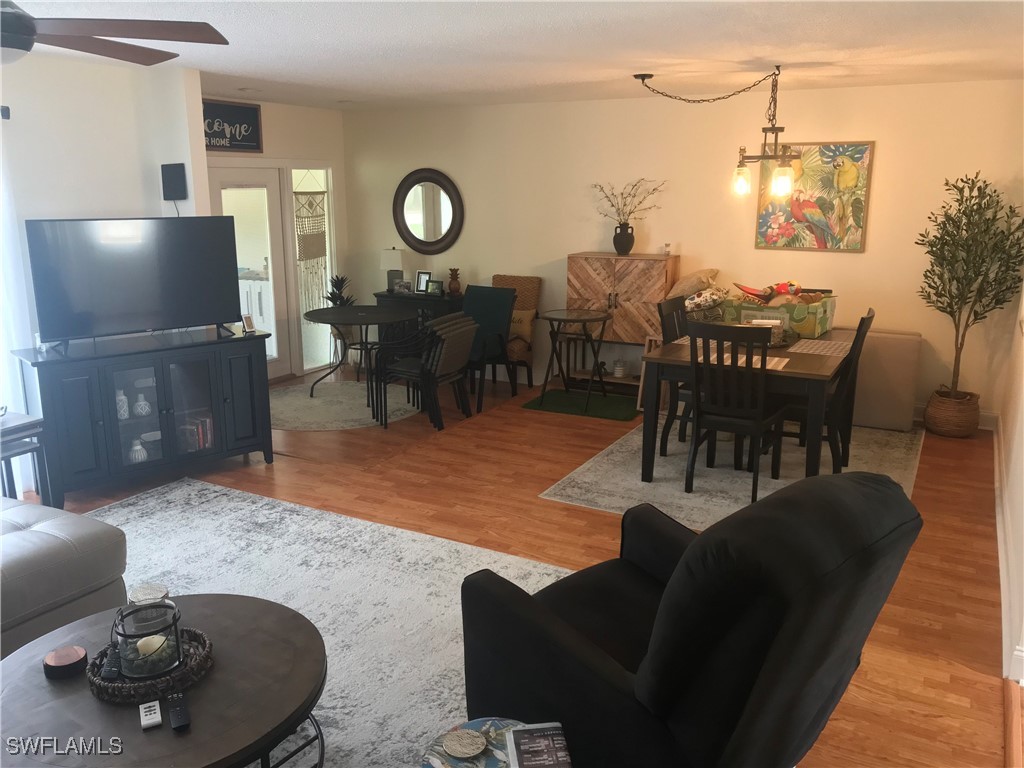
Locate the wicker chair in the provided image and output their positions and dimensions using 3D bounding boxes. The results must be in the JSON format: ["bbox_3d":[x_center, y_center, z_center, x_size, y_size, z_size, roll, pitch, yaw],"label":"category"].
[{"bbox_3d":[-0.058,-0.443,7.577,0.480,1.020,0.530,8,16,28],"label":"wicker chair"}]

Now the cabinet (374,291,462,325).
[{"bbox_3d":[-0.892,-0.471,8.145,0.860,0.805,0.340,8,16,28],"label":"cabinet"}]

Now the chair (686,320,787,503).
[{"bbox_3d":[1.303,0.117,4.813,0.460,1.020,0.590,8,16,27],"label":"chair"}]

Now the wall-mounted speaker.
[{"bbox_3d":[-2.111,-1.264,5.179,0.130,0.205,0.100,-1,14,-4],"label":"wall-mounted speaker"}]

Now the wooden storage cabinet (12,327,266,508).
[{"bbox_3d":[-2.154,0.157,5.029,1.320,0.830,0.465,-11,18,-38],"label":"wooden storage cabinet"}]

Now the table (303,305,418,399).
[{"bbox_3d":[-1.330,-0.266,7.404,1.000,0.730,1.000,0,14,0],"label":"table"}]

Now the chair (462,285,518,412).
[{"bbox_3d":[-0.305,-0.322,7.200,0.580,0.965,0.680,8,16,28],"label":"chair"}]

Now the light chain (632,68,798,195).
[{"bbox_3d":[1.271,-1.581,5.245,1.120,0.770,0.380,8,16,28],"label":"light chain"}]

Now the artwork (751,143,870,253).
[{"bbox_3d":[2.285,-1.419,6.299,0.806,0.803,0.035,8,16,28],"label":"artwork"}]

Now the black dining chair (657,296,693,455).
[{"bbox_3d":[1.278,-0.032,5.485,0.570,1.015,0.450,9,16,31],"label":"black dining chair"}]

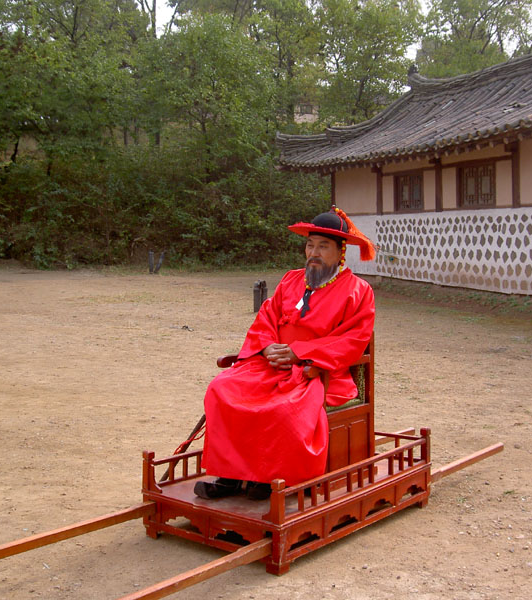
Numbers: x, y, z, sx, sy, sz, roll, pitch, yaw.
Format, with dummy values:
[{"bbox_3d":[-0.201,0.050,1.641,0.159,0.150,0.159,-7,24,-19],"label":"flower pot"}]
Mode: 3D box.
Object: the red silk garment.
[{"bbox_3d":[0.121,0.346,4.237,0.584,0.993,0.766,3,5,39],"label":"red silk garment"}]

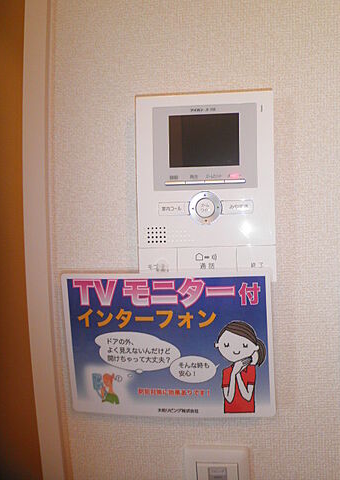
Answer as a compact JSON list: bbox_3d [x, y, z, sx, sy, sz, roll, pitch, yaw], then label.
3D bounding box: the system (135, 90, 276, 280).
[{"bbox_3d":[0.037,-0.052,0.372,0.136,0.187,0.028,-1,2,6],"label":"system"}]

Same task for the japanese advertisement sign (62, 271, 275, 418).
[{"bbox_3d":[-0.004,0.108,0.370,0.216,0.154,0.004,0,6,10],"label":"japanese advertisement sign"}]

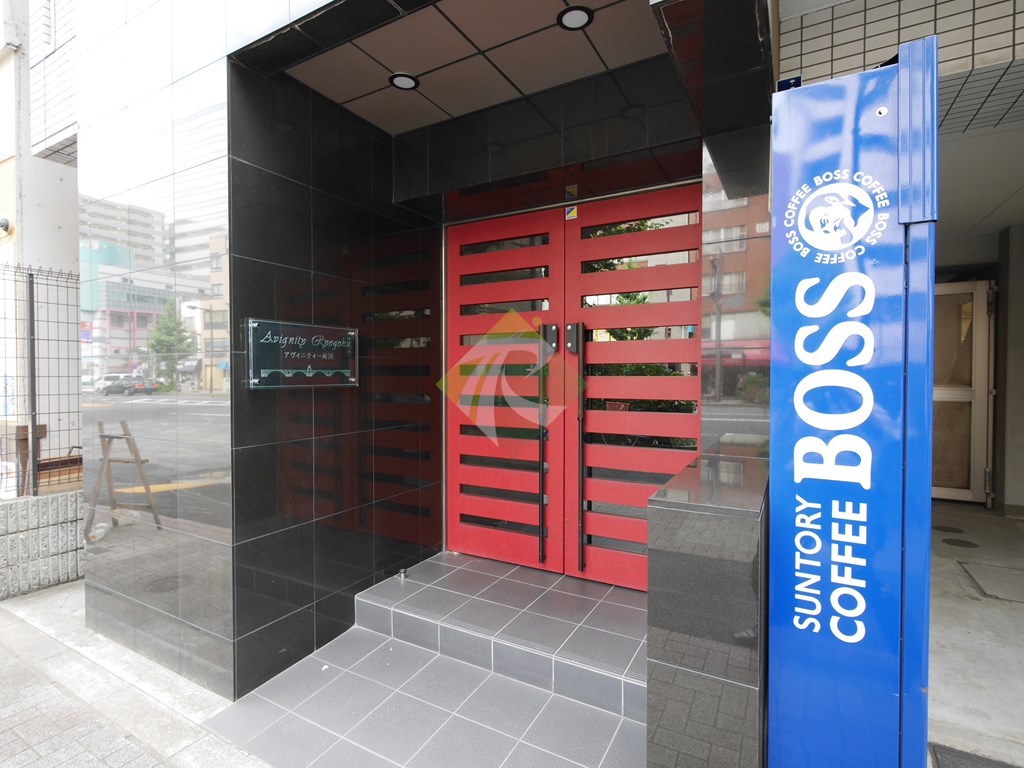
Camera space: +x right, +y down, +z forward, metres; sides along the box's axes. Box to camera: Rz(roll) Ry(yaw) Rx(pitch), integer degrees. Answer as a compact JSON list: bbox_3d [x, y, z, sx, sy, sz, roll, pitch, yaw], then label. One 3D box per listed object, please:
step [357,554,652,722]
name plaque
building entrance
[{"bbox_3d":[0.105,1.233,2.804,1.690,0.169,0.820,2,3,28],"label":"step"},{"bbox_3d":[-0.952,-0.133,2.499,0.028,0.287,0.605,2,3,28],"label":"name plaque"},{"bbox_3d":[0.315,0.057,3.107,1.707,2.171,0.101,1,2,29],"label":"building entrance"}]

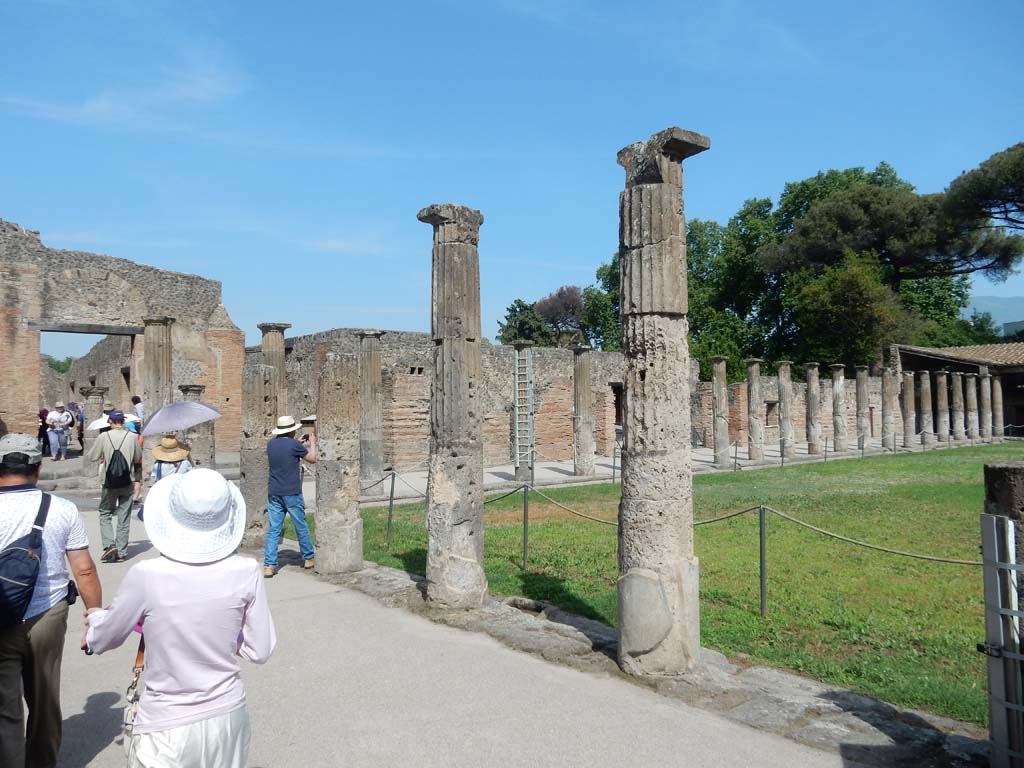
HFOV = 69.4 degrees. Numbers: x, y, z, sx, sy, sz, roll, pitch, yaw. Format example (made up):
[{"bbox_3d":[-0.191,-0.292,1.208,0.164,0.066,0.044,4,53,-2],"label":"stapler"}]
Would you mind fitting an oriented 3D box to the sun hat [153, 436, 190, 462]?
[{"bbox_3d":[-3.822,0.741,8.300,0.410,0.200,0.410,-4,12,-17],"label":"sun hat"}]

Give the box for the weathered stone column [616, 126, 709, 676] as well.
[{"bbox_3d":[0.966,0.107,5.055,0.550,3.540,0.550,-1,-3,0],"label":"weathered stone column"}]

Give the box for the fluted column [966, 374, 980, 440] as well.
[{"bbox_3d":[25.236,1.254,40.500,0.600,3.580,0.600,2,-2,-41],"label":"fluted column"}]

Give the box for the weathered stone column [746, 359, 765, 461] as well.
[{"bbox_3d":[8.414,0.877,25.545,0.560,3.490,0.560,1,-3,-41],"label":"weathered stone column"}]

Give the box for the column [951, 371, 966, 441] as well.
[{"bbox_3d":[23.302,1.242,38.569,0.550,3.500,0.550,1,-3,-41],"label":"column"}]

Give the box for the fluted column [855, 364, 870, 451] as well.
[{"bbox_3d":[15.077,1.054,31.515,0.550,3.500,0.550,1,-3,-41],"label":"fluted column"}]

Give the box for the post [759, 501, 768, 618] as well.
[{"bbox_3d":[2.107,1.482,6.200,0.050,0.925,0.050,2,-2,-41],"label":"post"}]

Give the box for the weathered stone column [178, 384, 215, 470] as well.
[{"bbox_3d":[-5.010,1.141,11.800,0.520,2.200,0.520,2,-2,-41],"label":"weathered stone column"}]

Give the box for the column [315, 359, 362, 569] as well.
[{"bbox_3d":[-1.929,0.850,8.220,0.530,2.400,0.530,2,-2,-41],"label":"column"}]

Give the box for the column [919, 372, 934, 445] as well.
[{"bbox_3d":[19.797,1.161,35.330,0.560,3.530,0.560,1,-3,-41],"label":"column"}]

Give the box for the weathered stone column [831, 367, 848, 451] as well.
[{"bbox_3d":[13.206,0.985,29.739,0.560,3.500,0.560,1,-3,-41],"label":"weathered stone column"}]

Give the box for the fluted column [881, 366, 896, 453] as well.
[{"bbox_3d":[16.533,1.090,32.534,0.560,3.520,0.560,1,-3,-41],"label":"fluted column"}]

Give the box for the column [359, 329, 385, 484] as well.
[{"bbox_3d":[-2.976,0.608,15.759,0.560,3.500,0.560,0,-2,0],"label":"column"}]

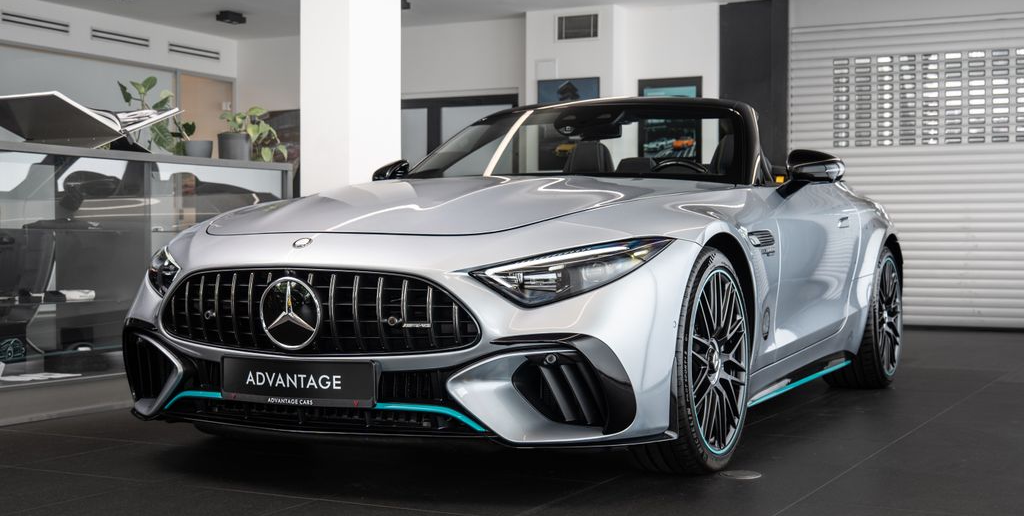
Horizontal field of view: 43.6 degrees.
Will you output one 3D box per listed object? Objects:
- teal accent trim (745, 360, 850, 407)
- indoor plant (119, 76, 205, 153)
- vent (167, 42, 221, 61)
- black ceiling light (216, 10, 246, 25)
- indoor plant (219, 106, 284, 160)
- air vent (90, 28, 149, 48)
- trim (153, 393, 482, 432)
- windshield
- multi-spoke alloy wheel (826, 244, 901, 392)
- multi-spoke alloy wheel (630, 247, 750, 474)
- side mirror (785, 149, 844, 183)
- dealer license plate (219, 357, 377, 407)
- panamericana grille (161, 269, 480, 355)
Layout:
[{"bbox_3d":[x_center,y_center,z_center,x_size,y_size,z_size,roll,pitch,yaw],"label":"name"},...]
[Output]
[{"bbox_3d":[1.175,0.486,5.127,0.050,0.060,1.620,0,0,28],"label":"teal accent trim"},{"bbox_3d":[-1.619,-0.647,5.961,0.420,0.380,0.320,0,1,-15],"label":"indoor plant"},{"bbox_3d":[-3.402,-2.213,13.710,0.040,0.110,0.800,0,0,29],"label":"vent"},{"bbox_3d":[-2.684,-2.291,12.242,0.140,0.090,0.280,0,1,28],"label":"black ceiling light"},{"bbox_3d":[-1.322,-0.620,6.495,0.310,0.290,0.270,0,1,-13],"label":"indoor plant"},{"bbox_3d":[-3.753,-2.105,12.276,0.030,0.110,0.770,0,1,28],"label":"air vent"},{"bbox_3d":[-0.602,0.440,3.684,1.110,0.080,0.140,0,1,28],"label":"trim"},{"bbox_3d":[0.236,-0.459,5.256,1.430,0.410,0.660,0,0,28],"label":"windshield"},{"bbox_3d":[1.744,0.288,6.330,0.300,0.710,0.710,1,1,27],"label":"multi-spoke alloy wheel"},{"bbox_3d":[0.528,0.317,4.022,0.275,0.710,0.715,0,0,28],"label":"multi-spoke alloy wheel"},{"bbox_3d":[1.152,-0.347,4.850,0.210,0.130,0.120,1,1,27],"label":"side mirror"},{"bbox_3d":[-0.606,0.352,3.620,0.530,0.125,0.020,1,1,27],"label":"dealer license plate"},{"bbox_3d":[-0.617,0.154,3.683,1.100,0.250,0.140,0,1,28],"label":"panamericana grille"}]

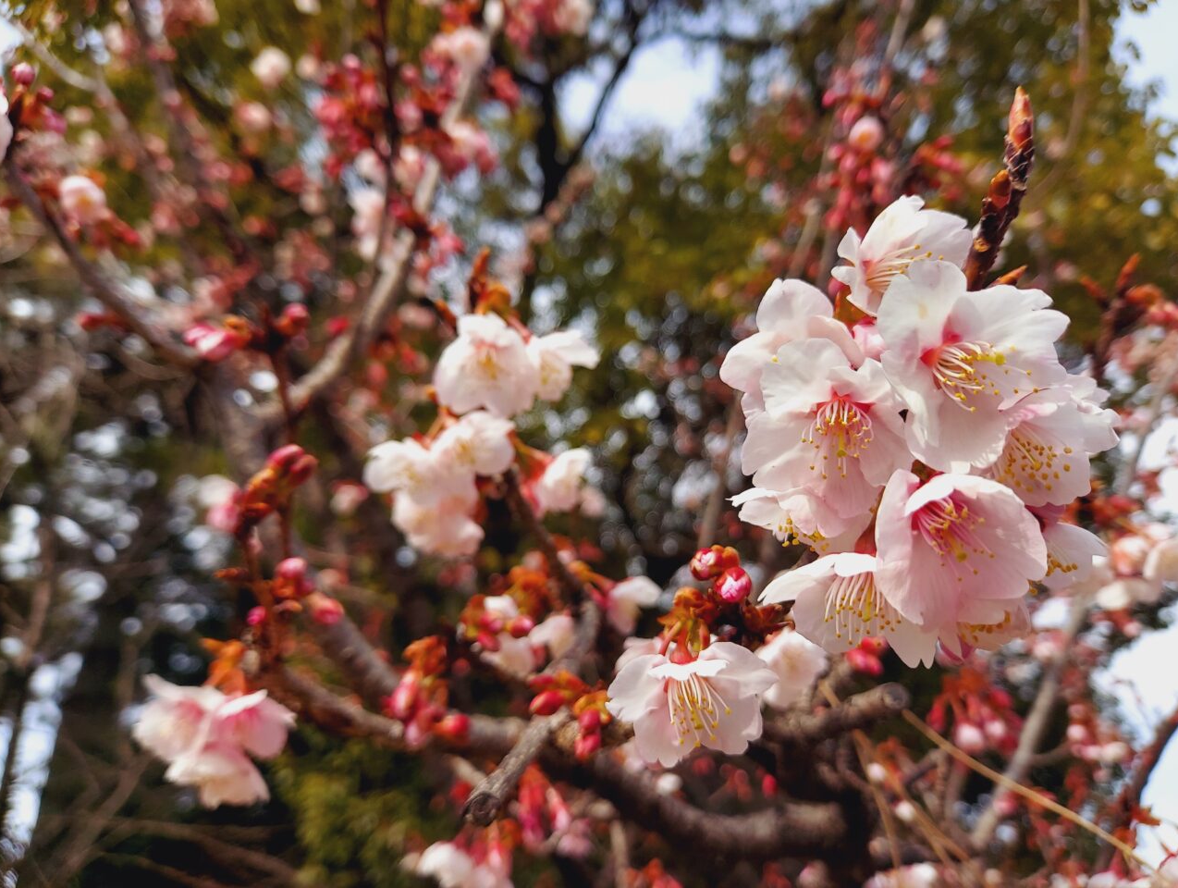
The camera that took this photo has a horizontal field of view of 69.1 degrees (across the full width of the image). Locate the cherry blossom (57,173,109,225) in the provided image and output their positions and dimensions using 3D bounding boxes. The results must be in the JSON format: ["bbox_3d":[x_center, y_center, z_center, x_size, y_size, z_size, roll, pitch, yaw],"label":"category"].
[{"bbox_3d":[-0.248,-0.120,0.420,0.025,0.024,0.020,1,24,-3],"label":"cherry blossom"}]

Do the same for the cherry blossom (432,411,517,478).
[{"bbox_3d":[-0.035,-0.002,0.270,0.026,0.024,0.017,-3,23,8],"label":"cherry blossom"}]

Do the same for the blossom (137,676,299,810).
[{"bbox_3d":[-0.124,0.098,0.282,0.046,0.038,0.032,-1,24,4],"label":"blossom"}]

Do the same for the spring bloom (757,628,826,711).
[{"bbox_3d":[0.059,0.066,0.250,0.024,0.024,0.019,7,20,-32],"label":"spring bloom"}]

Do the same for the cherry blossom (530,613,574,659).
[{"bbox_3d":[-0.013,0.067,0.300,0.017,0.017,0.016,-3,30,16],"label":"cherry blossom"}]

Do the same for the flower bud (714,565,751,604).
[{"bbox_3d":[0.028,0.027,0.166,0.007,0.007,0.009,-3,17,13],"label":"flower bud"}]

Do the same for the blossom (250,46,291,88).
[{"bbox_3d":[-0.230,-0.273,0.620,0.031,0.029,0.022,1,17,-6],"label":"blossom"}]

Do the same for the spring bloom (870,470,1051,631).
[{"bbox_3d":[0.059,0.015,0.143,0.029,0.029,0.022,5,25,-12],"label":"spring bloom"}]

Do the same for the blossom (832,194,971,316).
[{"bbox_3d":[0.063,-0.037,0.172,0.027,0.026,0.015,11,-12,-36],"label":"blossom"}]

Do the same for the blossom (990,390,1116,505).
[{"bbox_3d":[0.086,-0.002,0.163,0.024,0.016,0.027,2,-59,-4],"label":"blossom"}]

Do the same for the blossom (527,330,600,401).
[{"bbox_3d":[-0.011,-0.027,0.275,0.018,0.026,0.026,38,0,34],"label":"blossom"}]

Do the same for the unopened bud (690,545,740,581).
[{"bbox_3d":[0.025,0.024,0.169,0.007,0.007,0.010,-11,2,38],"label":"unopened bud"}]

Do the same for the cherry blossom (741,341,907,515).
[{"bbox_3d":[0.042,-0.005,0.150,0.027,0.019,0.036,-9,-57,21],"label":"cherry blossom"}]

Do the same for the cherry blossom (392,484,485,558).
[{"bbox_3d":[-0.053,0.026,0.300,0.033,0.027,0.022,0,24,0],"label":"cherry blossom"}]

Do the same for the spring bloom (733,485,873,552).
[{"bbox_3d":[0.042,0.014,0.168,0.027,0.013,0.026,11,-22,3],"label":"spring bloom"}]

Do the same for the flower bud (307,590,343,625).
[{"bbox_3d":[-0.083,0.052,0.270,0.010,0.012,0.010,-41,-18,0],"label":"flower bud"}]

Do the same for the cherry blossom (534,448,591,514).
[{"bbox_3d":[-0.012,0.010,0.275,0.020,0.022,0.022,37,4,39],"label":"cherry blossom"}]

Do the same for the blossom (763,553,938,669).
[{"bbox_3d":[0.046,0.026,0.150,0.030,0.018,0.025,-8,-48,20],"label":"blossom"}]

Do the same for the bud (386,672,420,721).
[{"bbox_3d":[-0.059,0.080,0.270,0.009,0.015,0.009,21,-6,0],"label":"bud"}]

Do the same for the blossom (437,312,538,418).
[{"bbox_3d":[-0.033,-0.025,0.270,0.031,0.030,0.017,1,25,-2],"label":"blossom"}]

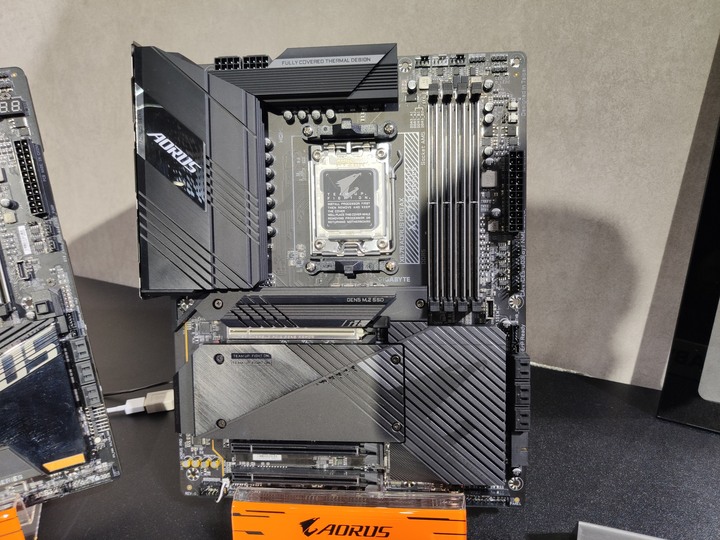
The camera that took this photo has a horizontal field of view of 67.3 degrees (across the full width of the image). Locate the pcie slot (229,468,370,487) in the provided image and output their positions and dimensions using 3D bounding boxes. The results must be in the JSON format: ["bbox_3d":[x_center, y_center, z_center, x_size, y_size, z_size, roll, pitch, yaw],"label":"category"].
[{"bbox_3d":[-0.042,0.143,0.376,0.092,0.008,0.011,0,3,6],"label":"pcie slot"}]

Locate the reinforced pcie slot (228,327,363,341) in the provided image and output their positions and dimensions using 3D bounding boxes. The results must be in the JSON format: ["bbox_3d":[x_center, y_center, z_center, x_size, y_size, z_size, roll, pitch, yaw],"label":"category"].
[{"bbox_3d":[-0.044,0.042,0.371,0.093,0.009,0.011,0,3,6],"label":"reinforced pcie slot"}]

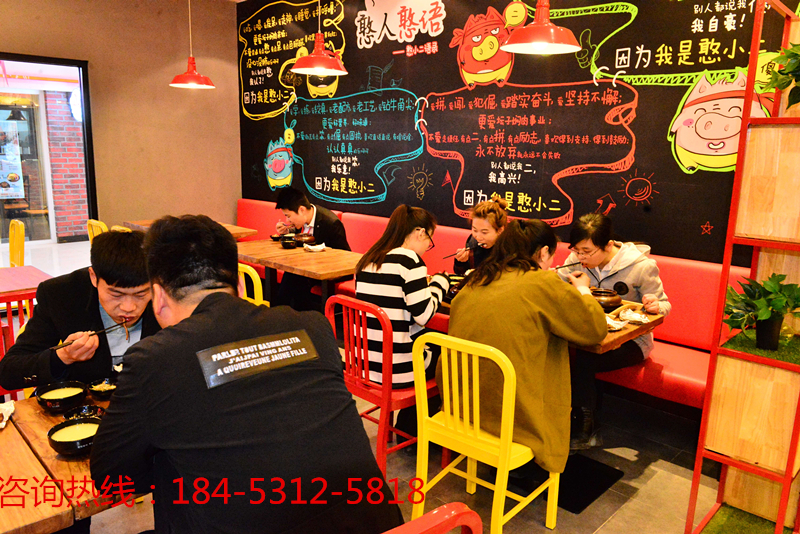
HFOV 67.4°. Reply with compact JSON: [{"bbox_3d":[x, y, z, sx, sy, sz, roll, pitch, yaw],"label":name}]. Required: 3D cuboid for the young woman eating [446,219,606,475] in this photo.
[{"bbox_3d":[0.443,0.417,2.279,0.580,1.210,0.680,11,15,40],"label":"young woman eating"}]

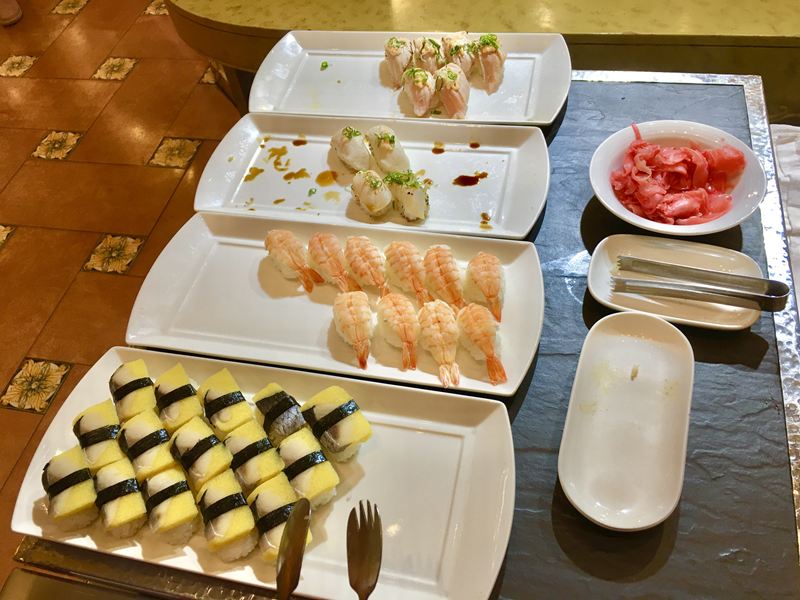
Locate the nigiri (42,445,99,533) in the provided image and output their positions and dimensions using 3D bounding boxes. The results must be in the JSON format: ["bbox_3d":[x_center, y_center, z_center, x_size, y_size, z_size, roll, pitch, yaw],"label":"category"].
[{"bbox_3d":[-0.272,0.159,0.566,0.034,0.030,0.057,-24,53,-11],"label":"nigiri"}]

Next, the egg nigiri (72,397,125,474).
[{"bbox_3d":[-0.249,0.121,0.573,0.035,0.031,0.056,-27,54,-12],"label":"egg nigiri"}]

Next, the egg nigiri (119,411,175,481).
[{"bbox_3d":[-0.208,0.126,0.564,0.035,0.031,0.056,-30,55,-14],"label":"egg nigiri"}]

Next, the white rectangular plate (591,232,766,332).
[{"bbox_3d":[0.264,-0.012,0.653,0.158,0.029,0.100,10,55,15],"label":"white rectangular plate"}]

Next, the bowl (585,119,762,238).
[{"bbox_3d":[0.290,-0.117,0.719,0.175,0.049,0.175,6,54,12],"label":"bowl"}]

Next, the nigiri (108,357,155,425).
[{"bbox_3d":[-0.238,0.088,0.616,0.033,0.030,0.058,-22,53,-10],"label":"nigiri"}]

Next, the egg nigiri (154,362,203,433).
[{"bbox_3d":[-0.192,0.089,0.589,0.035,0.031,0.054,-31,55,-15],"label":"egg nigiri"}]

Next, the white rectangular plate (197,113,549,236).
[{"bbox_3d":[-0.033,-0.147,0.797,0.410,0.026,0.184,6,54,12],"label":"white rectangular plate"}]

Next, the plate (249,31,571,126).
[{"bbox_3d":[0.010,-0.275,0.848,0.404,0.024,0.174,6,54,13],"label":"plate"}]

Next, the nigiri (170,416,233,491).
[{"bbox_3d":[-0.161,0.126,0.556,0.035,0.031,0.052,-33,56,-16],"label":"nigiri"}]

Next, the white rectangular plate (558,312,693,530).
[{"bbox_3d":[0.188,0.094,0.552,0.090,0.021,0.201,11,56,16],"label":"white rectangular plate"}]

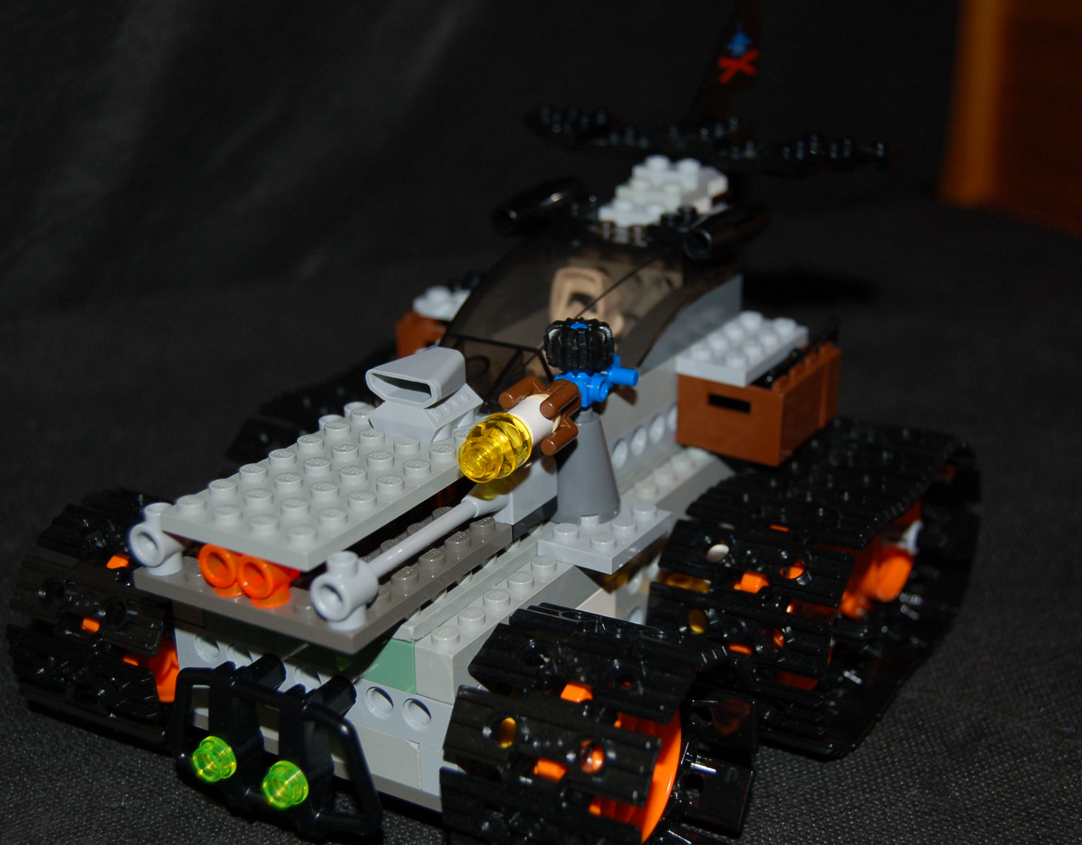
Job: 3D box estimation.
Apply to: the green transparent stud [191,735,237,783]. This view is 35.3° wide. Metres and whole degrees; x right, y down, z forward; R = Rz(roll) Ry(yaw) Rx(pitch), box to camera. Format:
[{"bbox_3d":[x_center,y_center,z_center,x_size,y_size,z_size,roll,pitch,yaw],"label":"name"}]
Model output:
[{"bbox_3d":[-0.058,0.059,0.300,0.008,0.008,0.004,12,25,30],"label":"green transparent stud"}]

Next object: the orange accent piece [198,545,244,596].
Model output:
[{"bbox_3d":[-0.052,0.024,0.289,0.008,0.010,0.009,11,25,30],"label":"orange accent piece"}]

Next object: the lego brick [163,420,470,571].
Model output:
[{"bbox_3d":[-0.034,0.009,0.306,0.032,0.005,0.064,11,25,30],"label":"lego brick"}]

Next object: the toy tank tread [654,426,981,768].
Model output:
[{"bbox_3d":[0.063,0.033,0.373,0.039,0.047,0.092,12,25,30],"label":"toy tank tread"}]

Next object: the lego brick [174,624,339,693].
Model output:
[{"bbox_3d":[-0.040,0.046,0.309,0.064,0.011,0.008,11,25,30],"label":"lego brick"}]

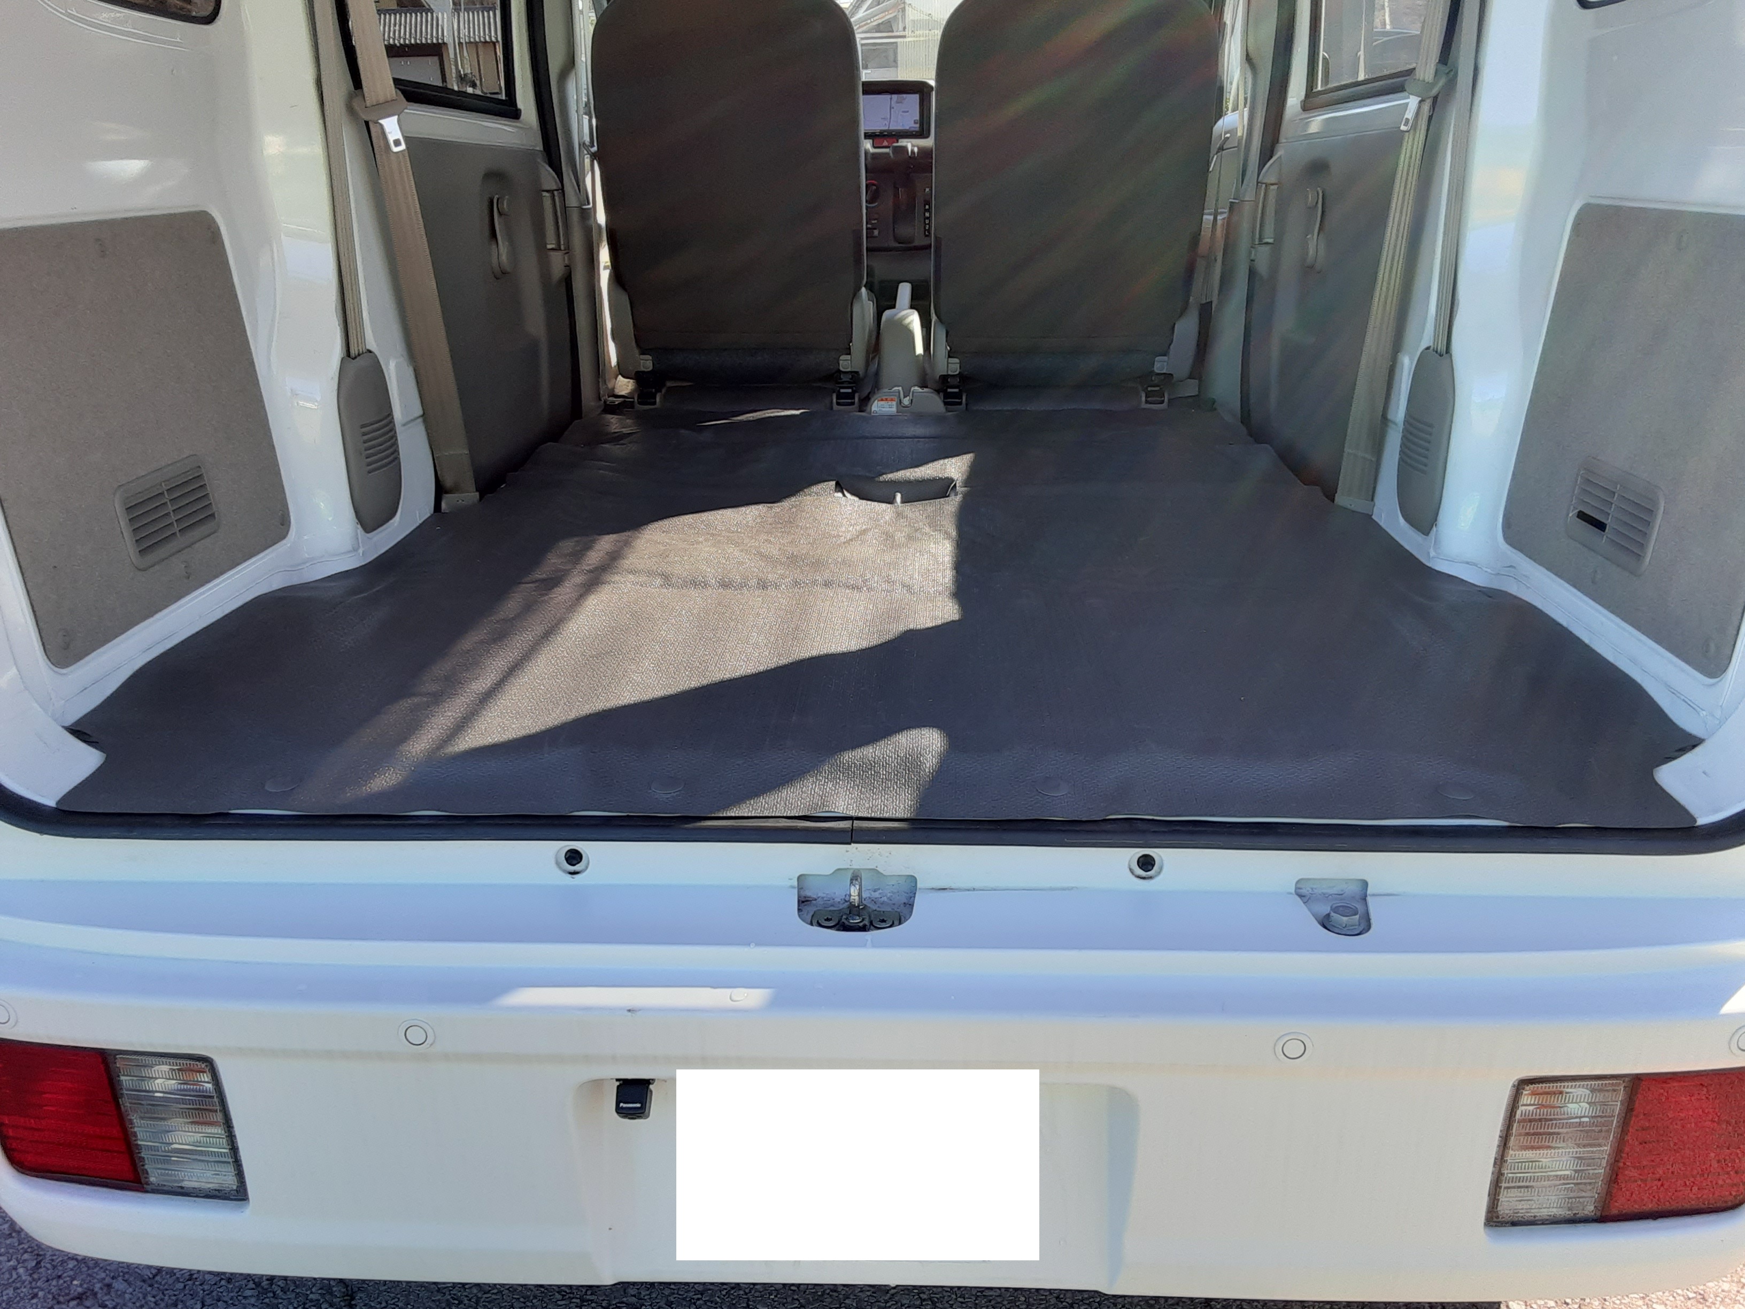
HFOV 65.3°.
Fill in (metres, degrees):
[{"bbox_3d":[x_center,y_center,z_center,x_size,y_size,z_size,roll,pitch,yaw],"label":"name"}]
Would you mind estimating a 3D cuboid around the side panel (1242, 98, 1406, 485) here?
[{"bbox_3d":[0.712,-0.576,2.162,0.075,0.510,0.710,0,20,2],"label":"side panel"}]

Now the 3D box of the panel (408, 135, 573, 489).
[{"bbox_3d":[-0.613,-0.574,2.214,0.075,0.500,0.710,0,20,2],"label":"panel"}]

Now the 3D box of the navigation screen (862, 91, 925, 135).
[{"bbox_3d":[0.039,-1.334,3.360,0.175,0.105,0.030,0,12,2],"label":"navigation screen"}]

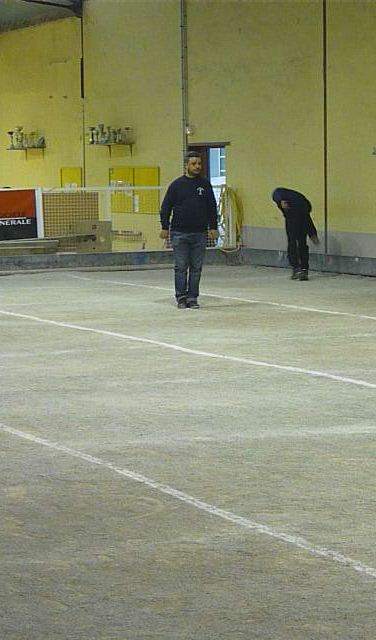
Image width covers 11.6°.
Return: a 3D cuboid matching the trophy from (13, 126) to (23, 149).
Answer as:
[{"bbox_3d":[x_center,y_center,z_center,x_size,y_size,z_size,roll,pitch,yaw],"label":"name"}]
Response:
[{"bbox_3d":[-3.640,-3.900,39.500,0.200,0.460,0.210,-3,5,-24],"label":"trophy"}]

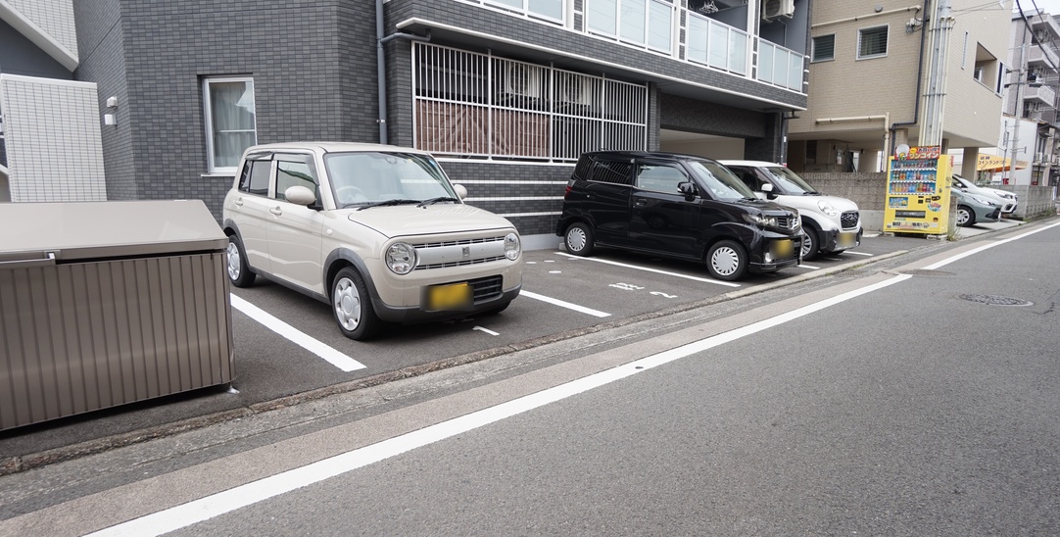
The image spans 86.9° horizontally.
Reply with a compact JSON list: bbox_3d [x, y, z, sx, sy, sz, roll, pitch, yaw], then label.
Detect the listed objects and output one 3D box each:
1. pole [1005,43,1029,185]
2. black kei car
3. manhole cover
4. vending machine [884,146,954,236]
[{"bbox_3d":[25.454,-7.250,29.152,0.360,8.600,0.360,-7,10,-41],"label":"pole"},{"bbox_3d":[2.206,-0.879,8.285,3.395,1.630,1.490,11,15,42],"label":"black kei car"},{"bbox_3d":[5.203,0.367,6.268,0.660,0.040,0.660,-7,10,-41],"label":"manhole cover"},{"bbox_3d":[9.454,-1.897,13.591,0.730,2.086,1.150,-7,11,-43],"label":"vending machine"}]

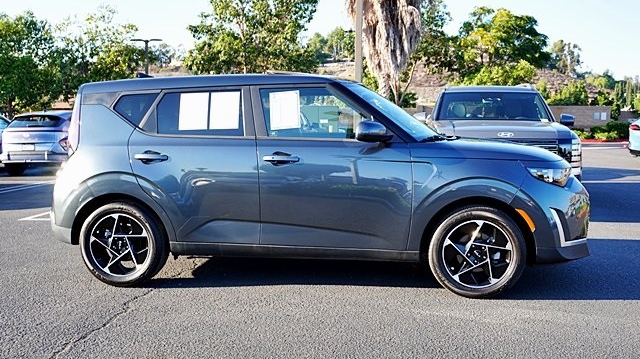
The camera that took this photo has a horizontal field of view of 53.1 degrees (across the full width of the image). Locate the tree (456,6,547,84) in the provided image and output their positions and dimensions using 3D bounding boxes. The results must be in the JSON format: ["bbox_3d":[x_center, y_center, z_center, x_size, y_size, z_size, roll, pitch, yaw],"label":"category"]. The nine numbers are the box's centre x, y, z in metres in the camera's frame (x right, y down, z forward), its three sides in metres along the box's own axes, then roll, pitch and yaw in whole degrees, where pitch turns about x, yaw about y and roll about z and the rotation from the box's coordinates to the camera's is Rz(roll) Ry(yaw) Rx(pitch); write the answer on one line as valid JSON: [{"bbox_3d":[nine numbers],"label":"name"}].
[{"bbox_3d":[14.047,-10.334,49.000,7.100,5.800,6.300,1,5,16],"label":"tree"}]

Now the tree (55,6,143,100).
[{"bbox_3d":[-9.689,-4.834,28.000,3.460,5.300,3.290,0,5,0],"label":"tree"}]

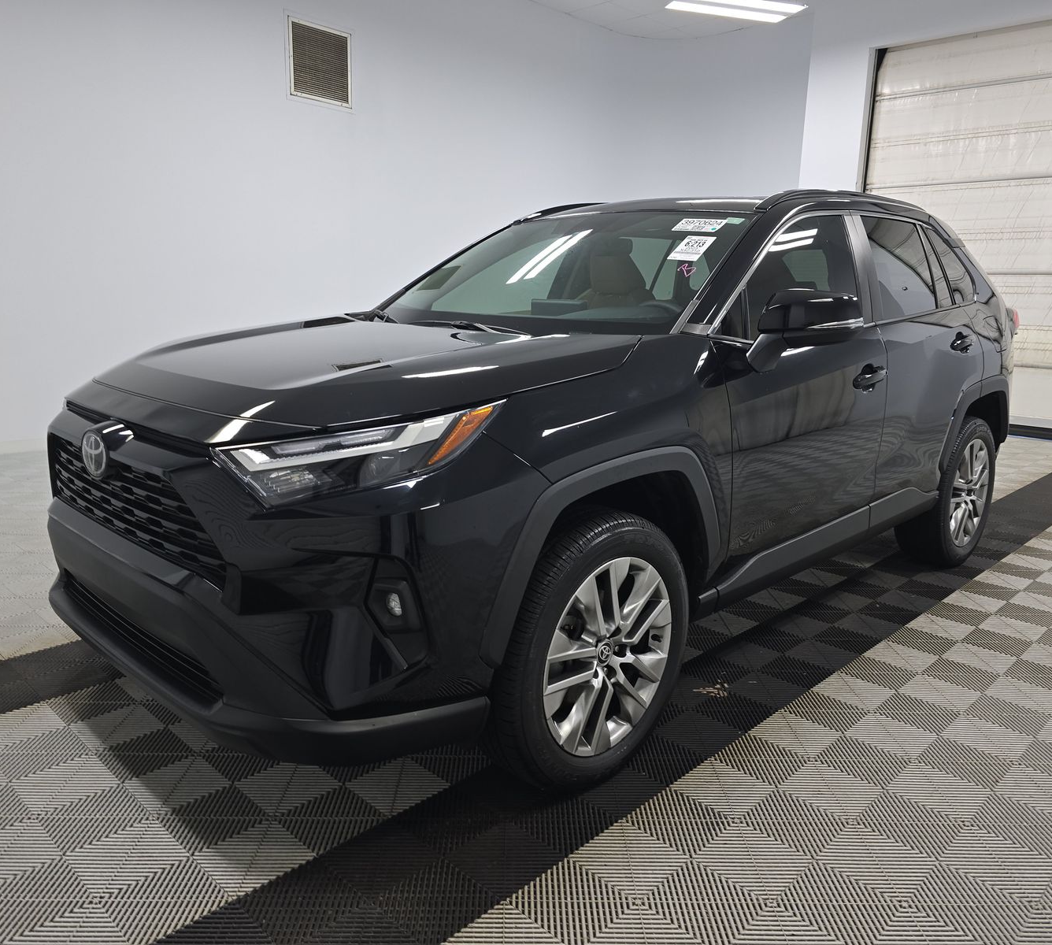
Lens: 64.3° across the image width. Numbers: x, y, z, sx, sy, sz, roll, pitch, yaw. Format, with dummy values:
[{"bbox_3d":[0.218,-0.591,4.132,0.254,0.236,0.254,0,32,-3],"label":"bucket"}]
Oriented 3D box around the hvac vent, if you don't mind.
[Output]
[{"bbox_3d":[-1.800,-3.602,7.383,0.050,0.620,0.625,13,17,43],"label":"hvac vent"}]

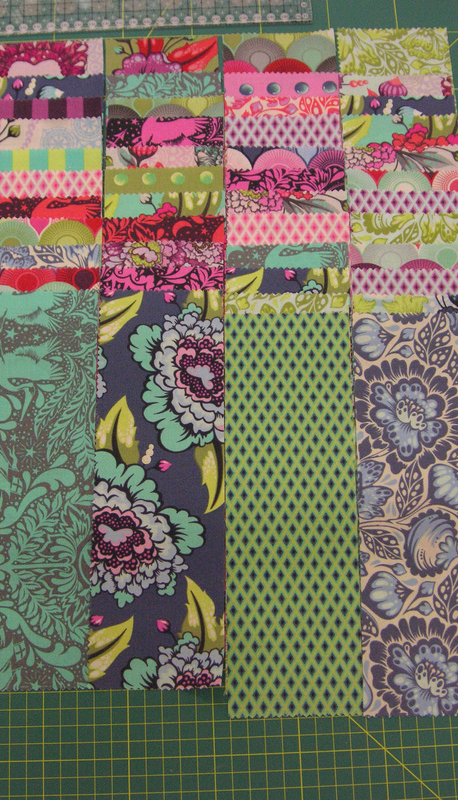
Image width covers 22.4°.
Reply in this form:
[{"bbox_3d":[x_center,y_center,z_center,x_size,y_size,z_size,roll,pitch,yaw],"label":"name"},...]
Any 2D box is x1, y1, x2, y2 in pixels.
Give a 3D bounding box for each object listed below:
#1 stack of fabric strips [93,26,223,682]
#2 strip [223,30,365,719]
[{"bbox_3d":[-0.045,-0.046,0.753,0.083,0.007,0.454,-1,71,-1],"label":"stack of fabric strips"},{"bbox_3d":[0.038,-0.042,0.757,0.084,0.010,0.484,0,71,-1],"label":"strip"}]

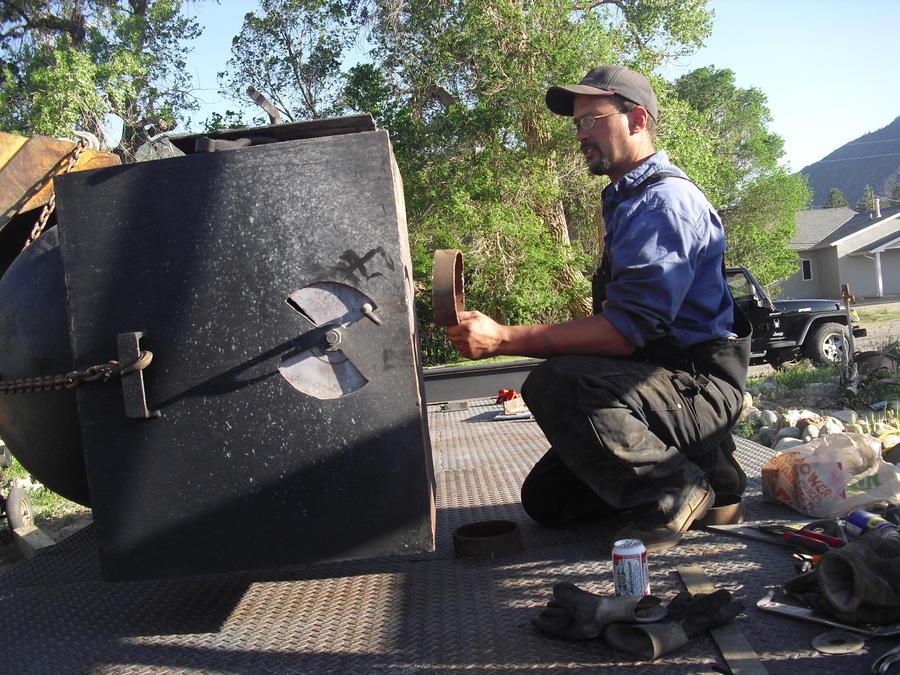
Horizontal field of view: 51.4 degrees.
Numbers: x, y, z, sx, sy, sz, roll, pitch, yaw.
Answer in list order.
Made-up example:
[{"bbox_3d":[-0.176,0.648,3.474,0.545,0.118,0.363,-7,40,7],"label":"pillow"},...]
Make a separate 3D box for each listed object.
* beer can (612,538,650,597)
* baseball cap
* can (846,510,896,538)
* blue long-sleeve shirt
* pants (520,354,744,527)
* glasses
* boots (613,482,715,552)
[{"bbox_3d":[0.355,0.463,1.828,0.066,0.122,0.066,-5,2,6],"label":"beer can"},{"bbox_3d":[0.371,-0.592,2.280,0.265,0.145,0.180,-8,3,-15],"label":"baseball cap"},{"bbox_3d":[0.940,0.429,2.045,0.058,0.058,0.168,-6,2,-6],"label":"can"},{"bbox_3d":[0.532,-0.210,2.290,0.360,0.510,0.480,-5,2,5],"label":"blue long-sleeve shirt"},{"bbox_3d":[0.453,0.249,2.310,0.560,0.470,0.460,-5,2,5],"label":"pants"},{"bbox_3d":[0.383,-0.542,2.291,0.135,0.042,0.140,-16,5,-14],"label":"glasses"},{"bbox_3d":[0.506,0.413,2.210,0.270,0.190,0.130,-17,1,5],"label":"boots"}]

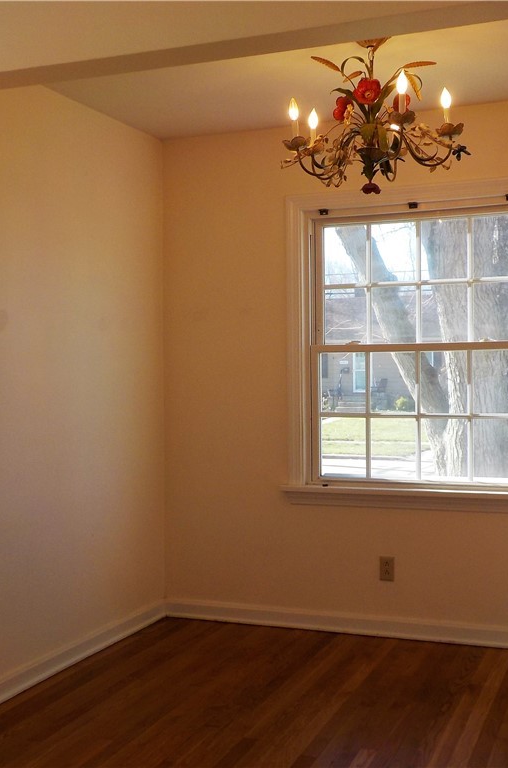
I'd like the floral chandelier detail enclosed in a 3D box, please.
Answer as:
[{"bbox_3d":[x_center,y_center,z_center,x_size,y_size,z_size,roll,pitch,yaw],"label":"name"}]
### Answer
[{"bbox_3d":[0.429,-0.963,3.152,0.660,0.565,0.660,0,0,20],"label":"floral chandelier detail"}]

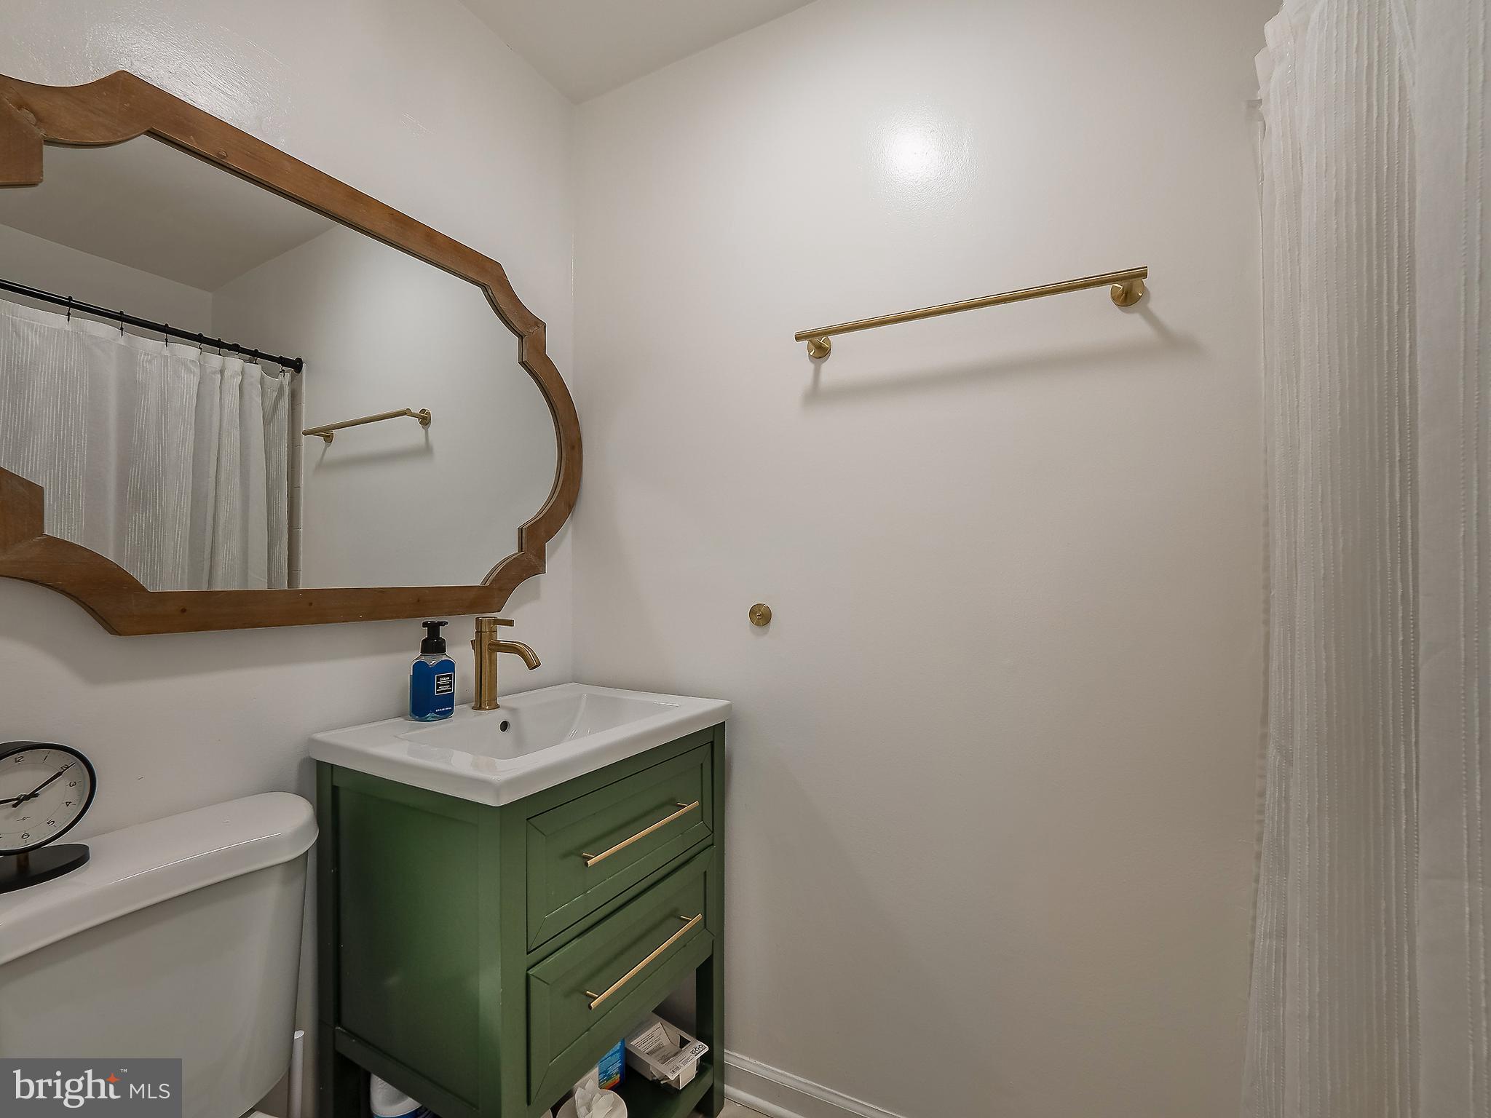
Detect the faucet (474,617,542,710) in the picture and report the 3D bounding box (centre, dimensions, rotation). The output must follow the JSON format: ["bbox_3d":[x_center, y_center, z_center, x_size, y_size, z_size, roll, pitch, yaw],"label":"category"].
[{"bbox_3d":[-0.497,0.219,1.250,0.195,0.188,0.055,-1,-2,29],"label":"faucet"}]

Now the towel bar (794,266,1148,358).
[{"bbox_3d":[0.376,-0.444,1.102,0.600,0.054,0.078,-1,-2,29],"label":"towel bar"}]

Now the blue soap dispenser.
[{"bbox_3d":[-0.619,0.219,1.196,0.070,0.184,0.064,-1,-2,32],"label":"blue soap dispenser"}]

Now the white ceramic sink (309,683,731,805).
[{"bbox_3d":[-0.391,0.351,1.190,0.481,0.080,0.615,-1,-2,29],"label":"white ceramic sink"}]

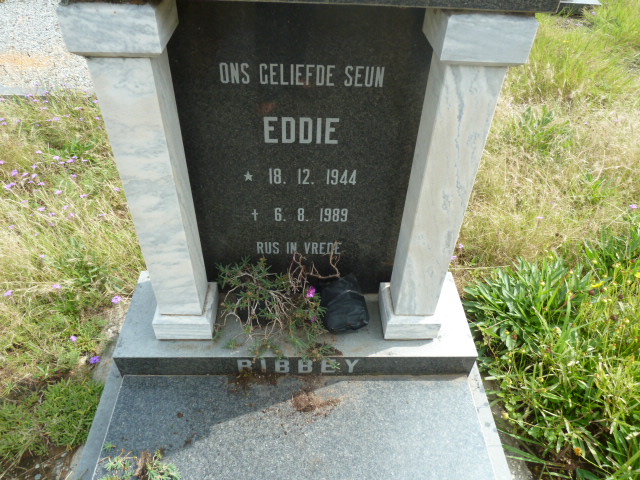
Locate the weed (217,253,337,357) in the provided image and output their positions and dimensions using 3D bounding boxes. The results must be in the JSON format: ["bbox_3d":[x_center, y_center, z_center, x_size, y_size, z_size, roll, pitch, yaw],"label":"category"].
[{"bbox_3d":[-0.110,0.159,1.149,0.283,0.180,0.180,0,42,-3],"label":"weed"}]

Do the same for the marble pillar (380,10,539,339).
[{"bbox_3d":[0.249,-0.085,0.994,0.142,0.774,0.144,0,41,-3],"label":"marble pillar"}]

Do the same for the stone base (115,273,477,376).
[{"bbox_3d":[-0.058,0.228,1.280,0.900,0.096,0.290,0,42,-3],"label":"stone base"}]

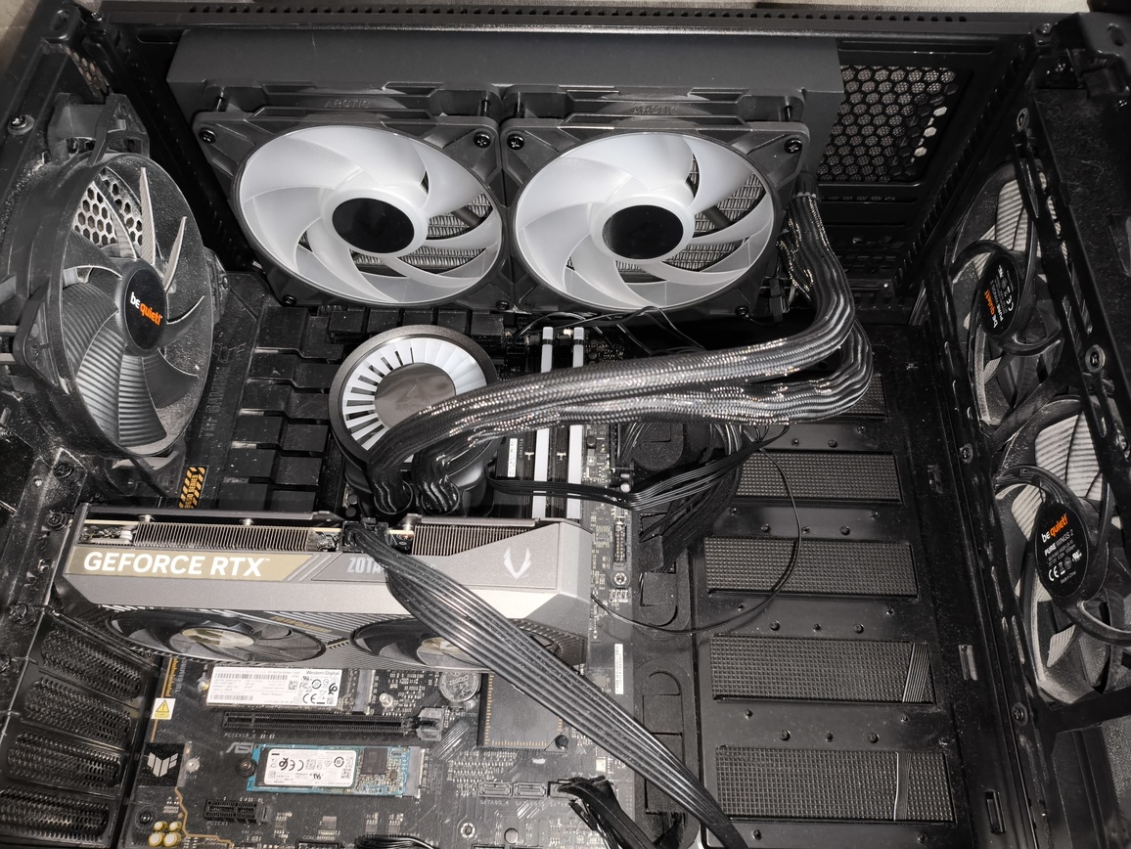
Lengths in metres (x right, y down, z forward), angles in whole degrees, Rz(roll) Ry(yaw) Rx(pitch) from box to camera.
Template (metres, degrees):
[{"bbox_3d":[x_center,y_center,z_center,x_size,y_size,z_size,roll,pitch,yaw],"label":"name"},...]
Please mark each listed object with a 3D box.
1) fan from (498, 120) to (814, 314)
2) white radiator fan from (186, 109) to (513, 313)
[{"bbox_3d":[0.041,-0.110,0.429,0.140,0.140,0.027,1,62,1],"label":"fan"},{"bbox_3d":[-0.099,-0.113,0.431,0.140,0.140,0.027,1,62,1],"label":"white radiator fan"}]

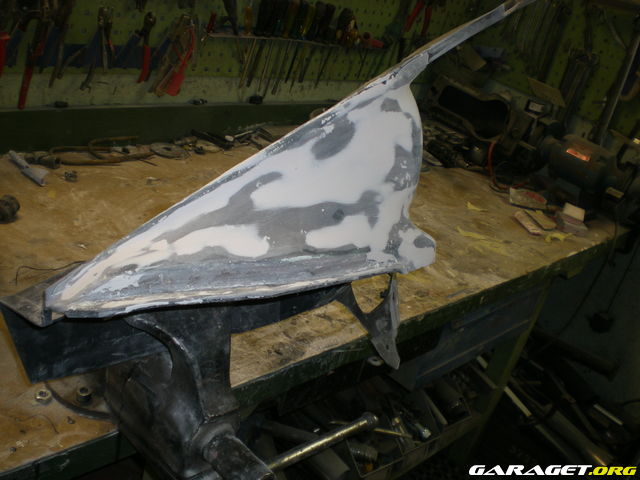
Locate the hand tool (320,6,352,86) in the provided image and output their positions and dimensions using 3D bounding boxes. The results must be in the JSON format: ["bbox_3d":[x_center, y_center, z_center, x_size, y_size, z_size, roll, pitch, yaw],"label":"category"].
[{"bbox_3d":[0.044,-0.543,1.979,0.030,0.215,0.030,-10,36,-46],"label":"hand tool"}]

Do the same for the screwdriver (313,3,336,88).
[{"bbox_3d":[0.009,-0.533,1.945,0.028,0.235,0.028,9,30,-5],"label":"screwdriver"}]

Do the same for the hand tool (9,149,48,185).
[{"bbox_3d":[-0.592,-0.155,1.441,0.036,0.021,0.155,-12,37,-45],"label":"hand tool"}]

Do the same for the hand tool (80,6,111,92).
[{"bbox_3d":[-0.473,-0.403,1.485,0.048,0.172,0.025,-11,37,-46],"label":"hand tool"}]

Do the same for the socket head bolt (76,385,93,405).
[{"bbox_3d":[-0.286,0.189,0.855,0.018,0.012,0.018,-12,37,-45],"label":"socket head bolt"}]

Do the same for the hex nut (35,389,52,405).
[{"bbox_3d":[-0.337,0.193,0.857,0.019,0.009,0.020,35,31,33],"label":"hex nut"}]

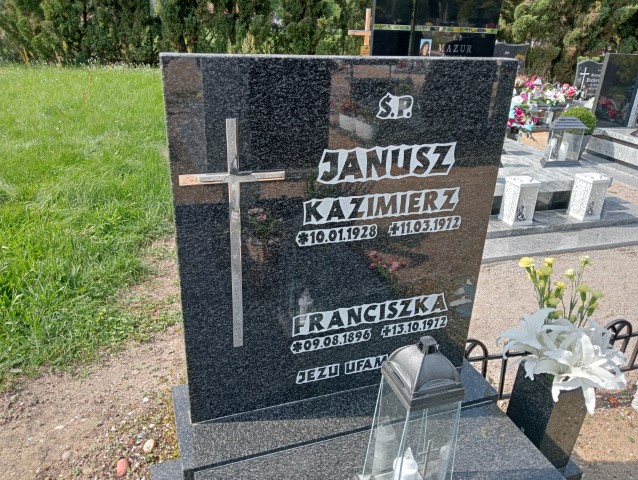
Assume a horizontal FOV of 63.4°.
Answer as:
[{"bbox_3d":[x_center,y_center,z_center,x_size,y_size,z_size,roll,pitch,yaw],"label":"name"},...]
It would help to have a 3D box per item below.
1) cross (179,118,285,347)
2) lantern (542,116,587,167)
[{"bbox_3d":[-0.165,0.010,1.040,0.203,0.498,0.013,-6,24,-17],"label":"cross"},{"bbox_3d":[1.696,-0.688,3.587,0.262,0.340,0.170,2,23,0],"label":"lantern"}]

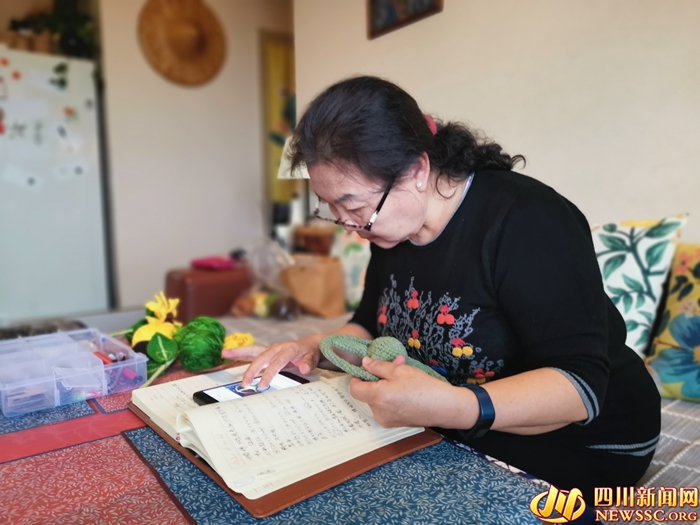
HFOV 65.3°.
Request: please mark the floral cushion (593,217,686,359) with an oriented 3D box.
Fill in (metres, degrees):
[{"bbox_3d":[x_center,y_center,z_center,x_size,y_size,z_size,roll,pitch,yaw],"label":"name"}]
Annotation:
[{"bbox_3d":[0.698,0.084,1.634,0.140,0.450,0.450,27,-12,-38],"label":"floral cushion"}]

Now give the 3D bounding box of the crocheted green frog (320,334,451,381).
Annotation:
[{"bbox_3d":[0.045,0.129,0.735,0.175,0.065,0.090,-2,7,-14],"label":"crocheted green frog"}]

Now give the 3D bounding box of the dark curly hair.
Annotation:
[{"bbox_3d":[0.093,-0.200,0.865,0.340,0.165,0.200,-5,8,-35],"label":"dark curly hair"}]

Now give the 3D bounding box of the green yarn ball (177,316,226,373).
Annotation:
[{"bbox_3d":[-0.263,0.144,0.968,0.082,0.095,0.085,-2,7,-15],"label":"green yarn ball"}]

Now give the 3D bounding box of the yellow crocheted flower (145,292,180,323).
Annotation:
[{"bbox_3d":[-0.361,0.086,1.050,0.068,0.058,0.060,-2,7,-15],"label":"yellow crocheted flower"}]

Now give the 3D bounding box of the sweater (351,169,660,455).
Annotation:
[{"bbox_3d":[0.287,0.074,0.990,0.410,0.520,0.480,-21,18,-36],"label":"sweater"}]

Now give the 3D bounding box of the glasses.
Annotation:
[{"bbox_3d":[0.015,-0.124,0.821,0.045,0.138,0.140,26,-2,-39],"label":"glasses"}]

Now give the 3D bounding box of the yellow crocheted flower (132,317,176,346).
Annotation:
[{"bbox_3d":[-0.365,0.133,1.020,0.083,0.065,0.060,-2,7,-15],"label":"yellow crocheted flower"}]

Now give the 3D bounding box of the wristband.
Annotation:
[{"bbox_3d":[0.162,0.192,0.705,0.022,0.066,0.055,-2,6,-35],"label":"wristband"}]

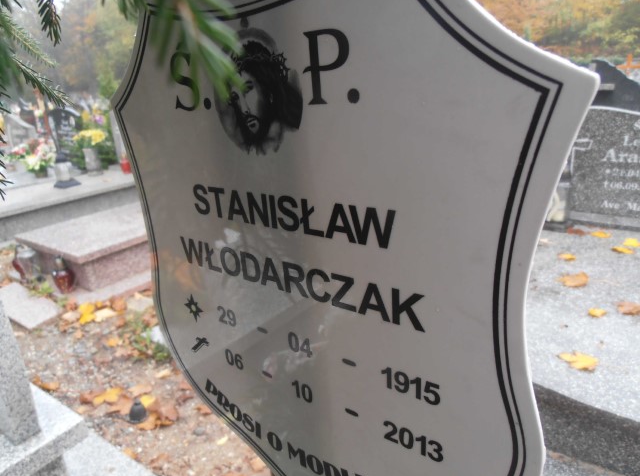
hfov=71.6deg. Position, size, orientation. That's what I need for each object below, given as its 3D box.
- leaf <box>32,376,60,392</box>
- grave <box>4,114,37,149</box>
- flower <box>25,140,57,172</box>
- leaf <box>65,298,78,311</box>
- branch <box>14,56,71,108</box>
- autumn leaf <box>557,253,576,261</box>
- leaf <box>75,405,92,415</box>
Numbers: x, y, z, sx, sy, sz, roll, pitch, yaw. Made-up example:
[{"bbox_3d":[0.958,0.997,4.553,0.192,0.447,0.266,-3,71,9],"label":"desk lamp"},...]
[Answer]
[{"bbox_3d":[-1.260,0.675,2.045,0.109,0.030,0.087,-13,25,-34],"label":"leaf"},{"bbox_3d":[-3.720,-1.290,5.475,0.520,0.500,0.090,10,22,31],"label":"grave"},{"bbox_3d":[-3.150,-0.901,5.000,0.320,0.360,0.290,-14,20,-30],"label":"flower"},{"bbox_3d":[-1.360,0.369,2.428,0.078,0.040,0.081,-14,20,-30],"label":"leaf"},{"bbox_3d":[-0.375,-0.210,0.600,0.105,0.030,0.035,40,0,0],"label":"branch"},{"bbox_3d":[1.168,0.087,2.104,0.082,0.020,0.066,13,23,29],"label":"autumn leaf"},{"bbox_3d":[-1.015,0.736,1.906,0.068,0.020,0.054,-12,24,-31],"label":"leaf"}]

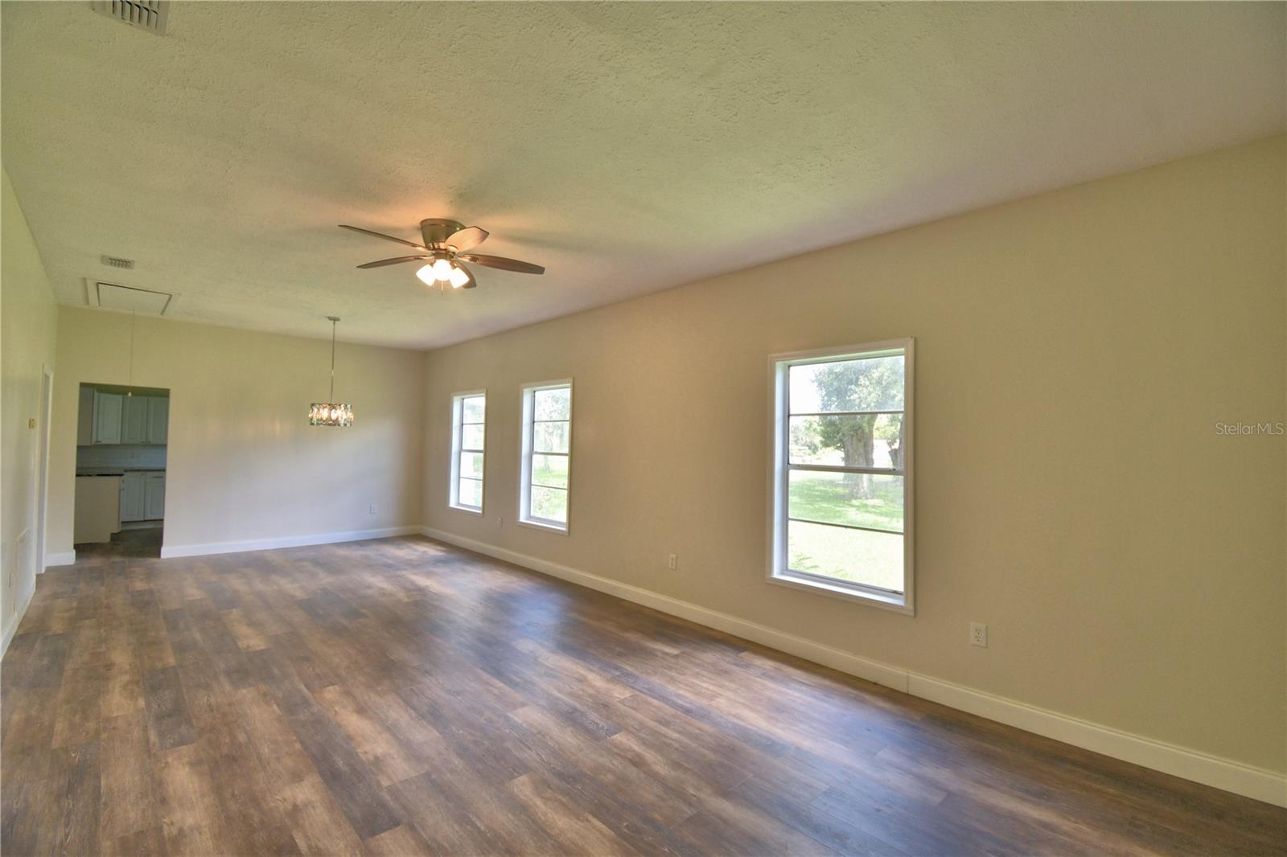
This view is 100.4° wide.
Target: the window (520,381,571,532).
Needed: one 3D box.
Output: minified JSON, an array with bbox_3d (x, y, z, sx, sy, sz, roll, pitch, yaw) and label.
[{"bbox_3d":[-1.108,0.311,6.177,0.990,1.670,0.130,-1,-2,45],"label":"window"}]

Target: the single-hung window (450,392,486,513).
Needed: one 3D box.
[{"bbox_3d":[-2.419,0.322,7.485,0.980,1.660,0.130,-1,-2,45],"label":"single-hung window"}]

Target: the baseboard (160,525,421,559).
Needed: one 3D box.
[{"bbox_3d":[-4.621,1.547,7.382,3.000,0.140,0.020,3,-2,-38],"label":"baseboard"}]

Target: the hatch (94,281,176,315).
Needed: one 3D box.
[{"bbox_3d":[-5.408,-1.355,5.686,1.330,0.040,0.540,-1,-2,45],"label":"hatch"}]

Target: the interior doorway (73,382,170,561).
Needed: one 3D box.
[{"bbox_3d":[-6.107,0.534,6.305,0.750,2.050,0.130,3,-2,-38],"label":"interior doorway"}]

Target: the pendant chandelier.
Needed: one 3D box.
[{"bbox_3d":[-3.664,-0.660,6.331,0.460,1.270,0.460,-1,-2,45],"label":"pendant chandelier"}]

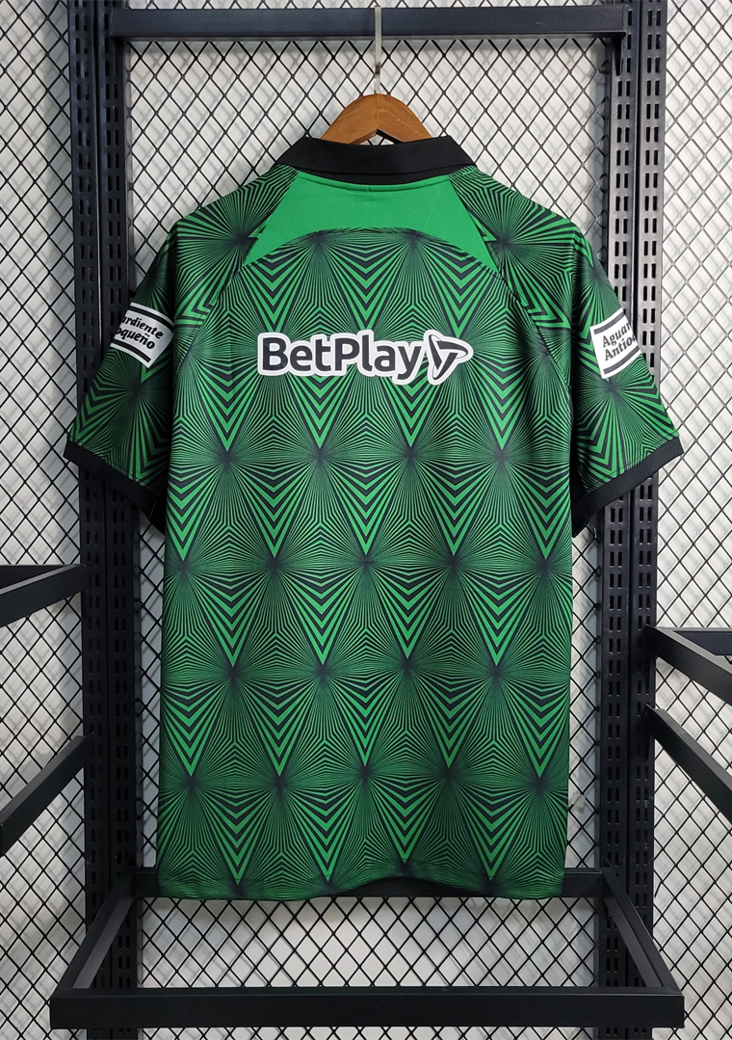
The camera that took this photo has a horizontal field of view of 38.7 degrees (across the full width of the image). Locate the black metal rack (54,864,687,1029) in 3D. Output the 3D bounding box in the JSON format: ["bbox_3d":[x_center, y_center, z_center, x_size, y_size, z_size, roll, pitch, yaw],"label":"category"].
[{"bbox_3d":[0.003,0.434,1.082,0.572,0.031,0.285,0,4,0],"label":"black metal rack"}]

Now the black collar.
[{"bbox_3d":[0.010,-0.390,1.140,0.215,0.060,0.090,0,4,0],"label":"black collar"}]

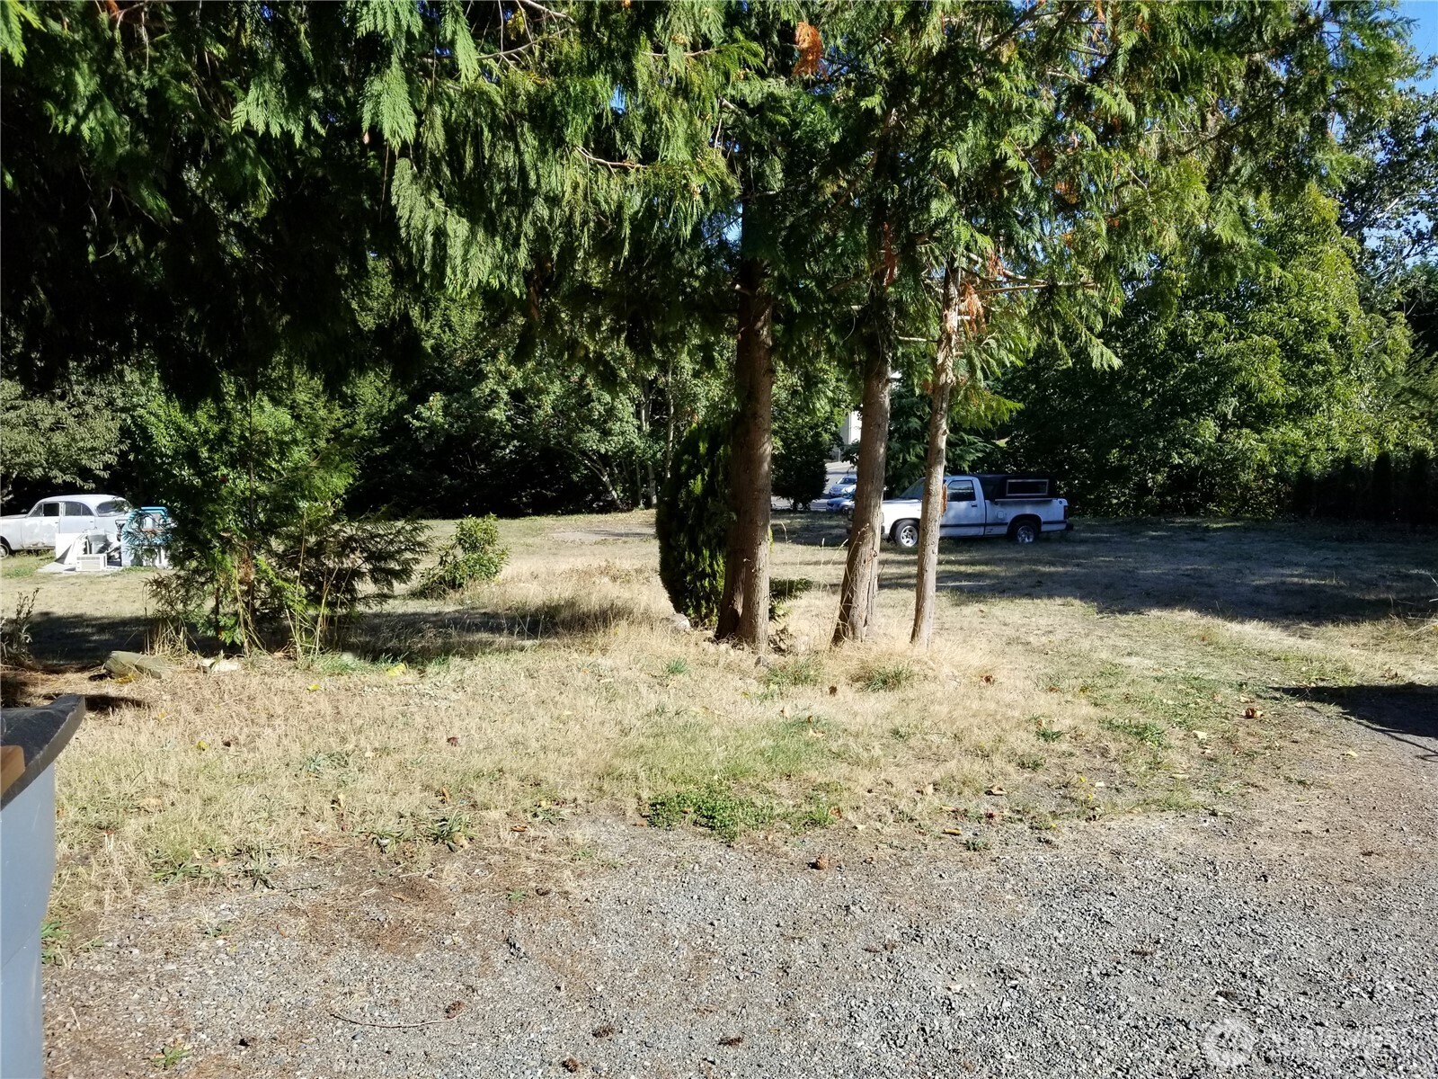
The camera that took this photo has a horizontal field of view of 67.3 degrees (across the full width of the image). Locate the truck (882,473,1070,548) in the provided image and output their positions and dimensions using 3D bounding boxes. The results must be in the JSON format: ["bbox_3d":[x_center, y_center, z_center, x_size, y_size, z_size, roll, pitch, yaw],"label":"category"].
[{"bbox_3d":[5.330,-0.610,24.100,4.750,1.650,1.740,-1,3,-16],"label":"truck"}]

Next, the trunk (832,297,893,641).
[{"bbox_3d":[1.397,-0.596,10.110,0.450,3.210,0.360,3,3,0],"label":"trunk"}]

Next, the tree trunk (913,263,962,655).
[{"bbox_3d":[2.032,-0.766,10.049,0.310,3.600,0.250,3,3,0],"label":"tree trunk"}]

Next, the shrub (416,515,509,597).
[{"bbox_3d":[-3.636,0.231,15.300,1.300,1.160,1.150,0,3,0],"label":"shrub"}]

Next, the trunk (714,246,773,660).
[{"bbox_3d":[0.276,-0.807,10.047,0.450,3.680,0.420,1,3,0],"label":"trunk"}]

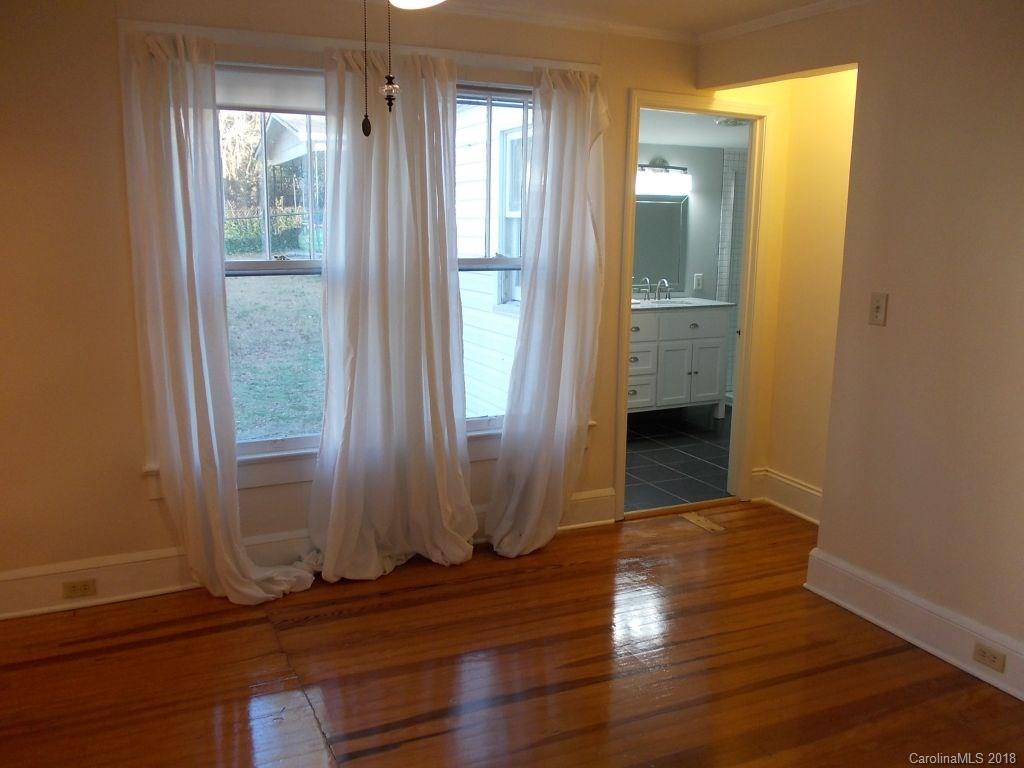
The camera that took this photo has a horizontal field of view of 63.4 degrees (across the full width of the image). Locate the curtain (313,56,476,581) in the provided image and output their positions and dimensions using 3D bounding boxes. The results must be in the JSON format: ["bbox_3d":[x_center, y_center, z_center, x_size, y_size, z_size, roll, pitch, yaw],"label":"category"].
[{"bbox_3d":[-0.470,-0.242,3.454,0.770,2.140,0.220,-4,12,-25],"label":"curtain"}]

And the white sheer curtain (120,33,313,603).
[{"bbox_3d":[-1.087,-0.192,3.167,0.595,2.135,0.220,-4,12,-25],"label":"white sheer curtain"}]

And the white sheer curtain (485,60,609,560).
[{"bbox_3d":[0.179,-0.296,3.761,0.570,2.145,0.210,-4,12,-25],"label":"white sheer curtain"}]

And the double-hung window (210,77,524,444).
[{"bbox_3d":[-0.530,-0.503,3.564,1.680,1.570,0.125,-4,12,-25],"label":"double-hung window"}]

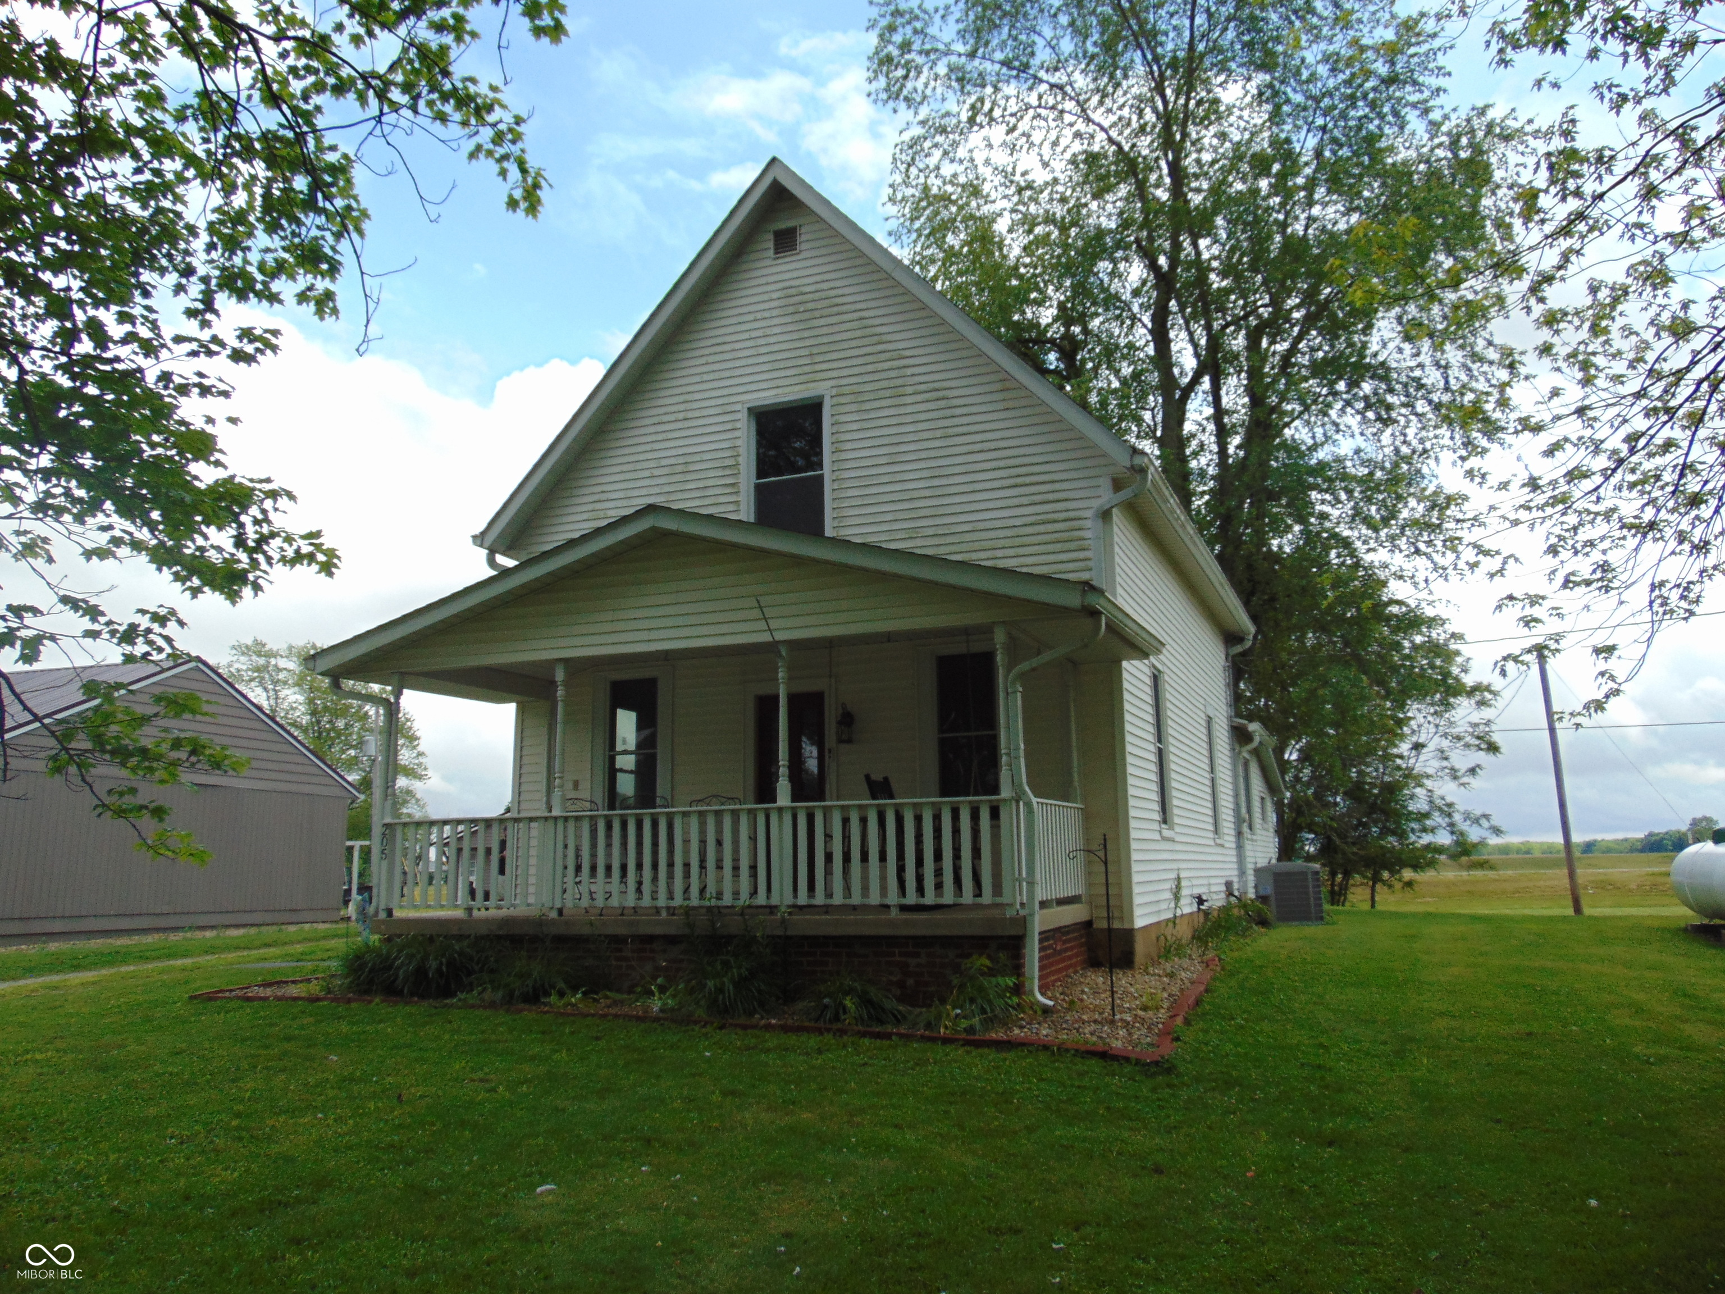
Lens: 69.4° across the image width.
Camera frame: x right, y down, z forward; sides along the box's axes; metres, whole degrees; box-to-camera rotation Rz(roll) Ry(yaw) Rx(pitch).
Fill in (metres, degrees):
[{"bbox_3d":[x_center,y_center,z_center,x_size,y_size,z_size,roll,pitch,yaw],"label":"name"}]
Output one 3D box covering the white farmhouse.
[{"bbox_3d":[1.305,-0.177,18.409,8.075,8.676,15.933,-5,-11,23],"label":"white farmhouse"}]

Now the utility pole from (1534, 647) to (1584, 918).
[{"bbox_3d":[15.377,2.928,27.564,0.220,5.940,0.220,-8,-12,28],"label":"utility pole"}]

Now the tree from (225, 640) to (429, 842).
[{"bbox_3d":[-19.314,4.253,44.208,8.000,9.180,8.000,4,-11,-23],"label":"tree"}]

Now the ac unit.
[{"bbox_3d":[6.163,3.573,18.000,0.870,0.880,0.870,-5,-11,23],"label":"ac unit"}]

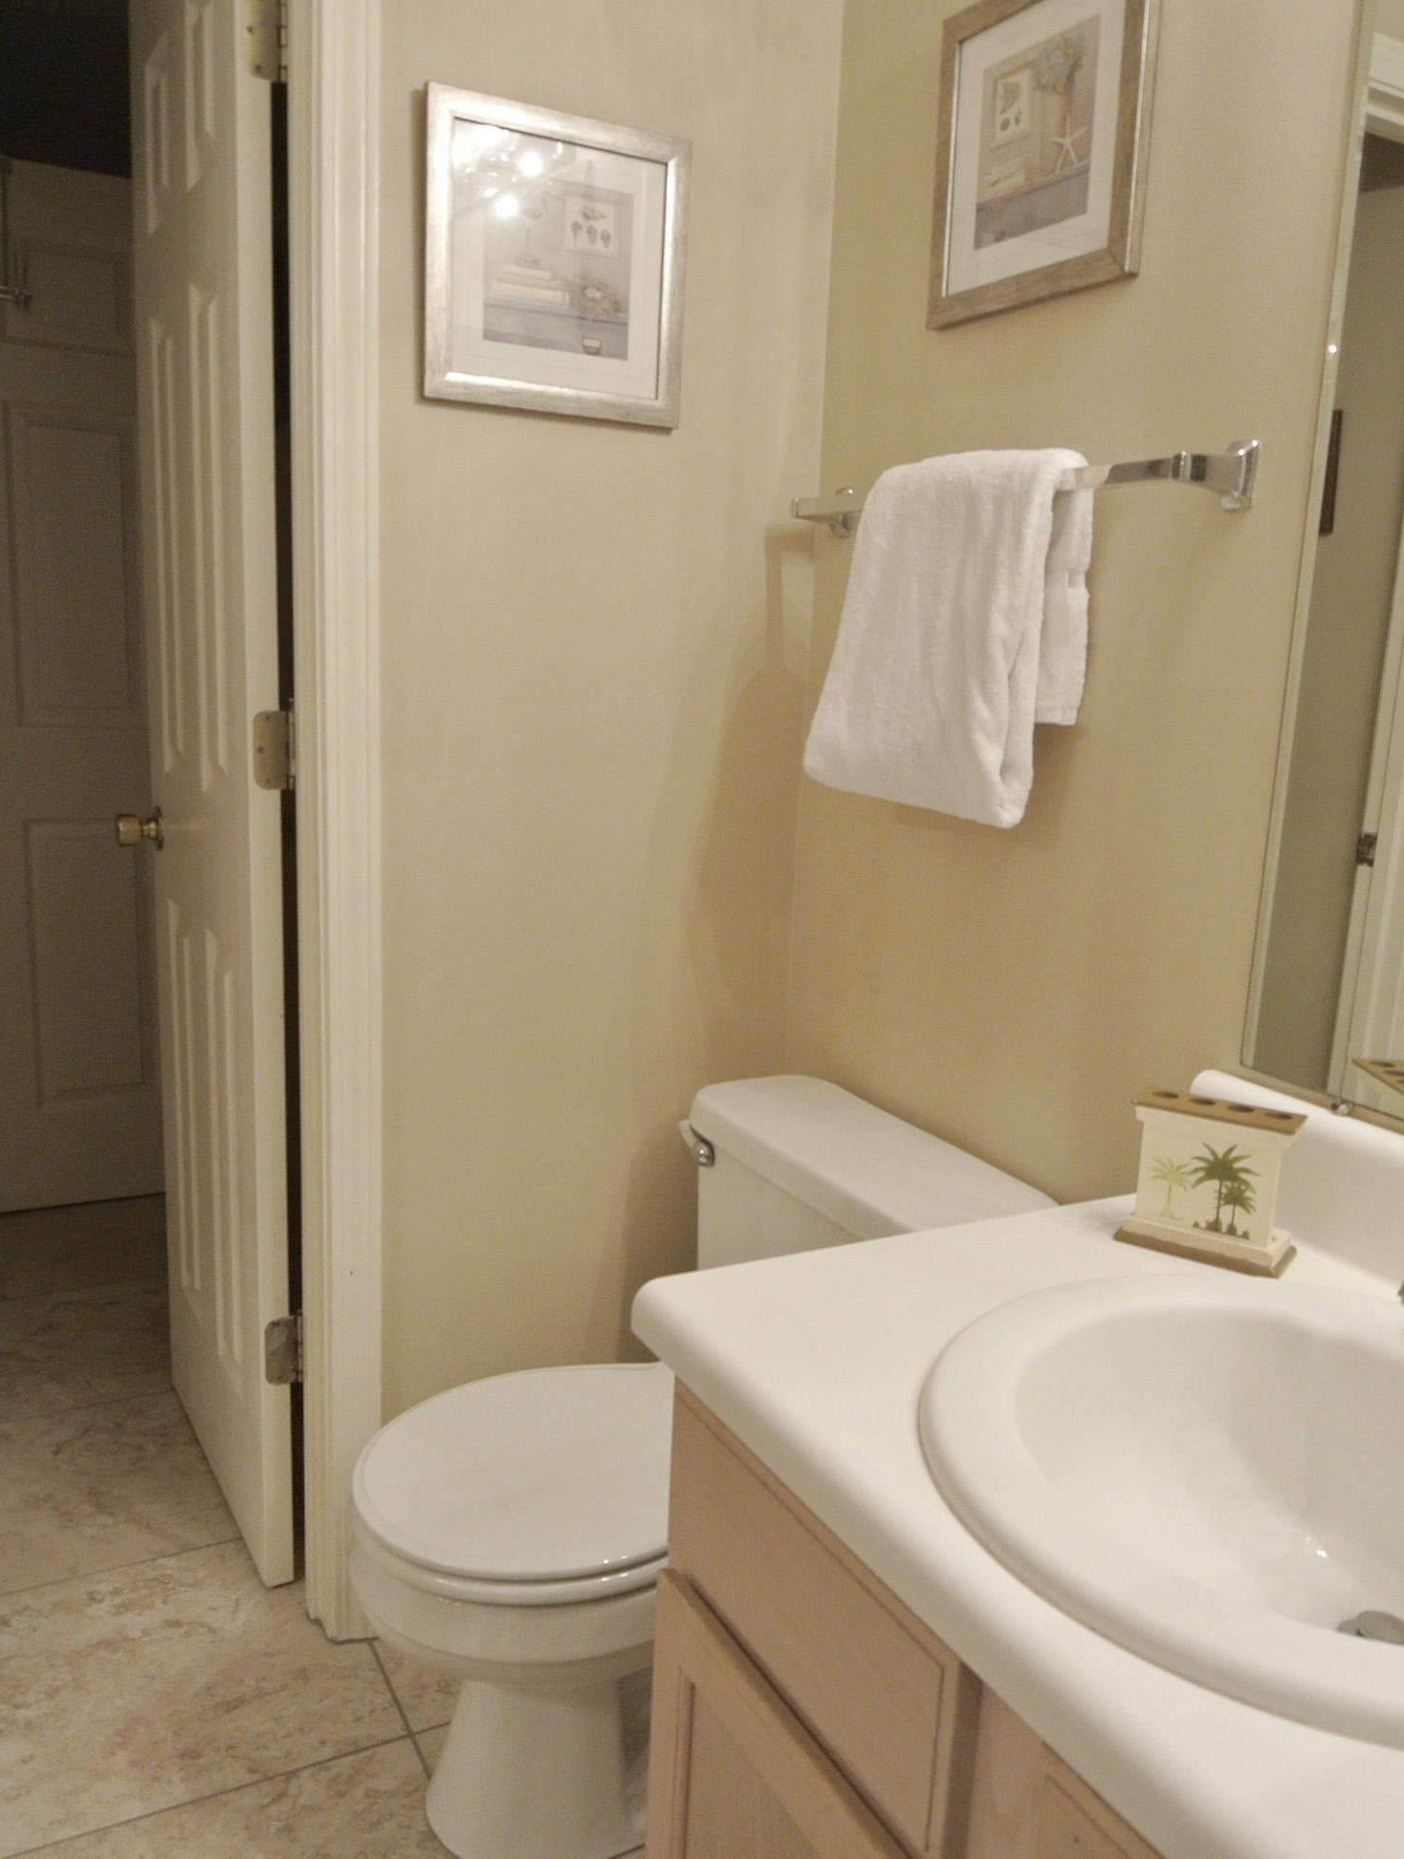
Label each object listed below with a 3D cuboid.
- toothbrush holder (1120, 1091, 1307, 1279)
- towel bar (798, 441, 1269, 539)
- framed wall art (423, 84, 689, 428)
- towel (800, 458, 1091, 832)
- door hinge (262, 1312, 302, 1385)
[{"bbox_3d":[0.425,0.208,1.151,0.126,0.117,0.060,9,13,32],"label":"toothbrush holder"},{"bbox_3d":[0.286,-0.451,1.450,0.074,0.055,0.650,-4,13,-29],"label":"towel bar"},{"bbox_3d":[-0.159,-0.734,1.545,0.312,0.314,0.020,-4,13,-29],"label":"framed wall art"},{"bbox_3d":[0.245,-0.308,1.467,0.093,0.355,0.385,-4,13,-29],"label":"towel"},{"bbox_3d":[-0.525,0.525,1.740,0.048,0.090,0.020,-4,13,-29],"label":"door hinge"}]

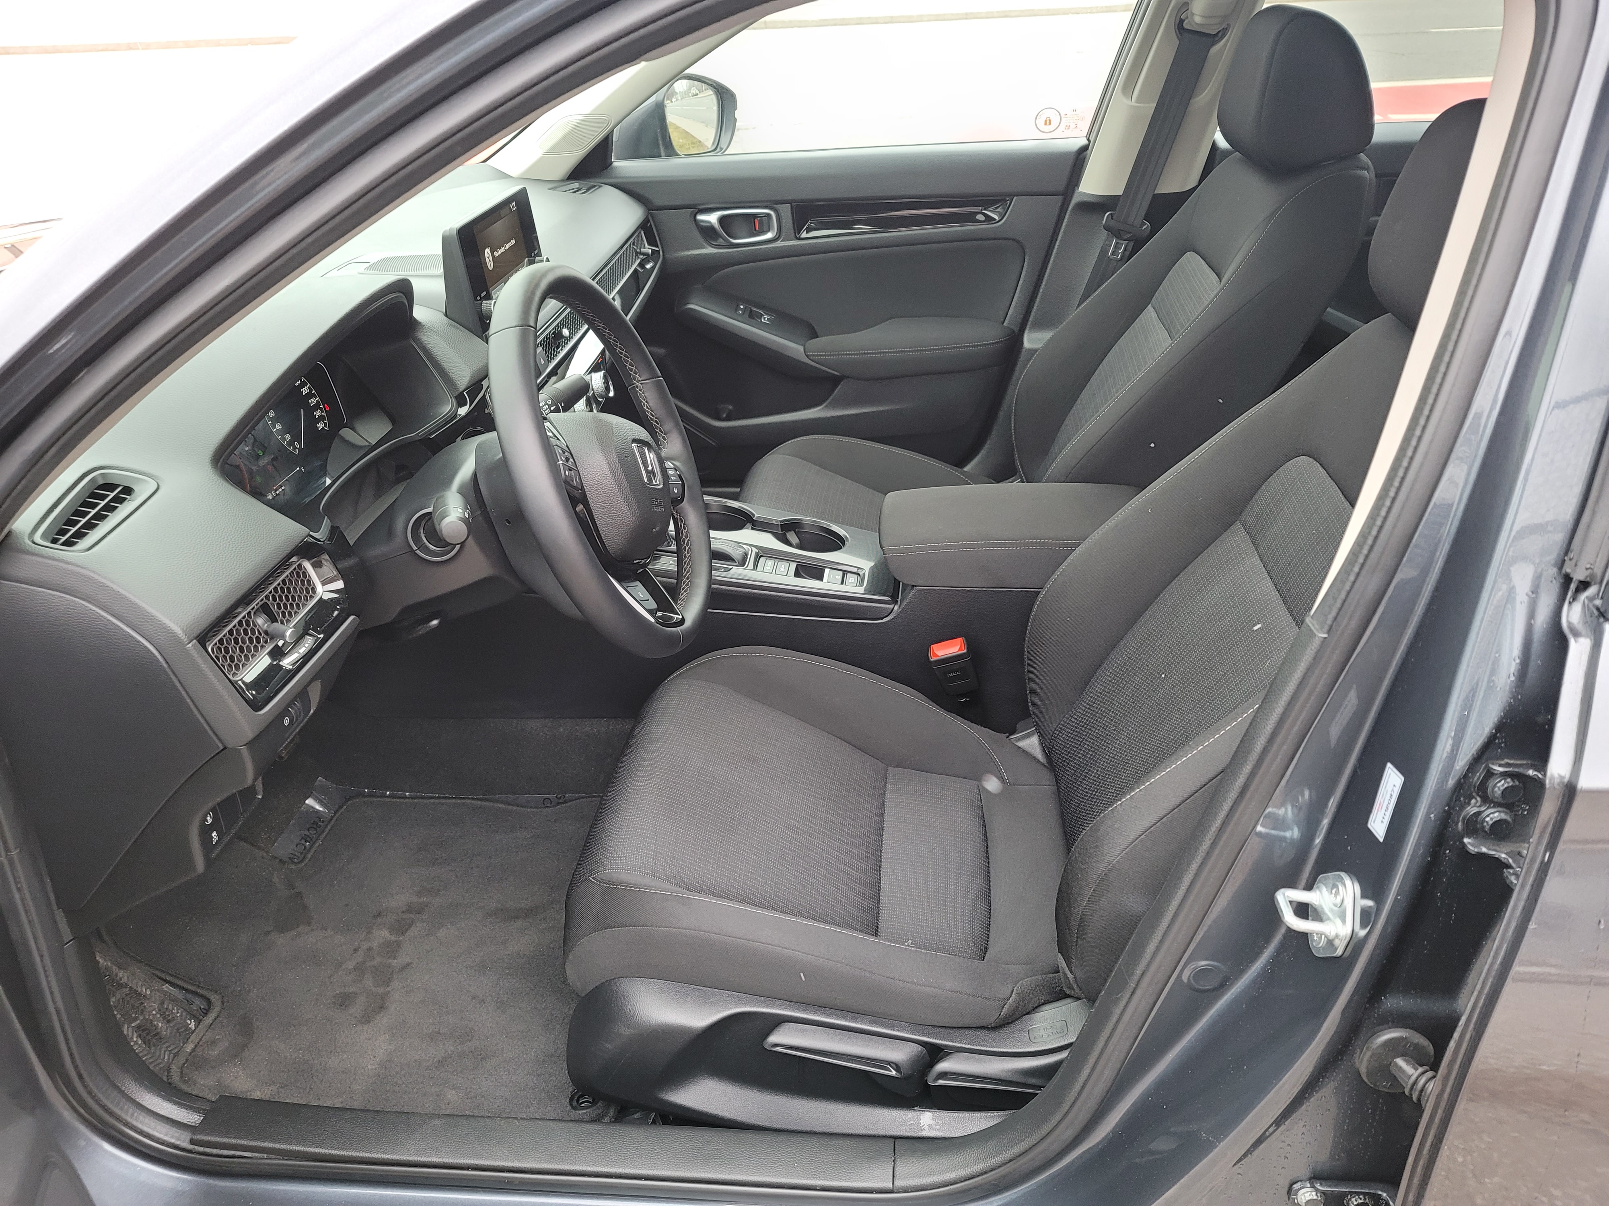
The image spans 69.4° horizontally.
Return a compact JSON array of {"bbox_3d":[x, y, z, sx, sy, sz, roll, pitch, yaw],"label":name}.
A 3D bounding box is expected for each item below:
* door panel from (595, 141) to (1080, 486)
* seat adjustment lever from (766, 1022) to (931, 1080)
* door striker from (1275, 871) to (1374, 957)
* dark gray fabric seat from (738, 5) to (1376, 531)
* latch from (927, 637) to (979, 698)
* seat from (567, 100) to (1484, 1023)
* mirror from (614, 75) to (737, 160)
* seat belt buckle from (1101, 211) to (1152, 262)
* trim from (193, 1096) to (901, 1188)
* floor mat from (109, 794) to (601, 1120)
[{"bbox_3d":[0.021,-0.480,2.049,0.900,0.610,0.130,1,28,6],"label":"door panel"},{"bbox_3d":[0.034,0.375,0.973,0.135,0.025,0.030,9,29,2],"label":"seat adjustment lever"},{"bbox_3d":[0.314,0.190,0.713,0.041,0.058,0.038,1,28,6],"label":"door striker"},{"bbox_3d":[0.286,-0.389,1.689,0.880,0.830,0.530,1,28,6],"label":"dark gray fabric seat"},{"bbox_3d":[0.180,0.081,1.414,0.044,0.074,0.026,-12,26,13],"label":"latch"},{"bbox_3d":[0.210,-0.047,1.060,0.880,0.830,0.530,1,28,6],"label":"seat"},{"bbox_3d":[-0.227,-0.883,2.128,0.180,0.160,0.225,6,30,16],"label":"mirror"},{"bbox_3d":[0.523,-0.597,1.891,0.068,0.076,0.020,14,38,-1],"label":"seat belt buckle"},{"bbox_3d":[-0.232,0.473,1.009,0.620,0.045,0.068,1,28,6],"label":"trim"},{"bbox_3d":[-0.476,0.385,1.406,0.700,0.060,0.500,1,28,6],"label":"floor mat"}]

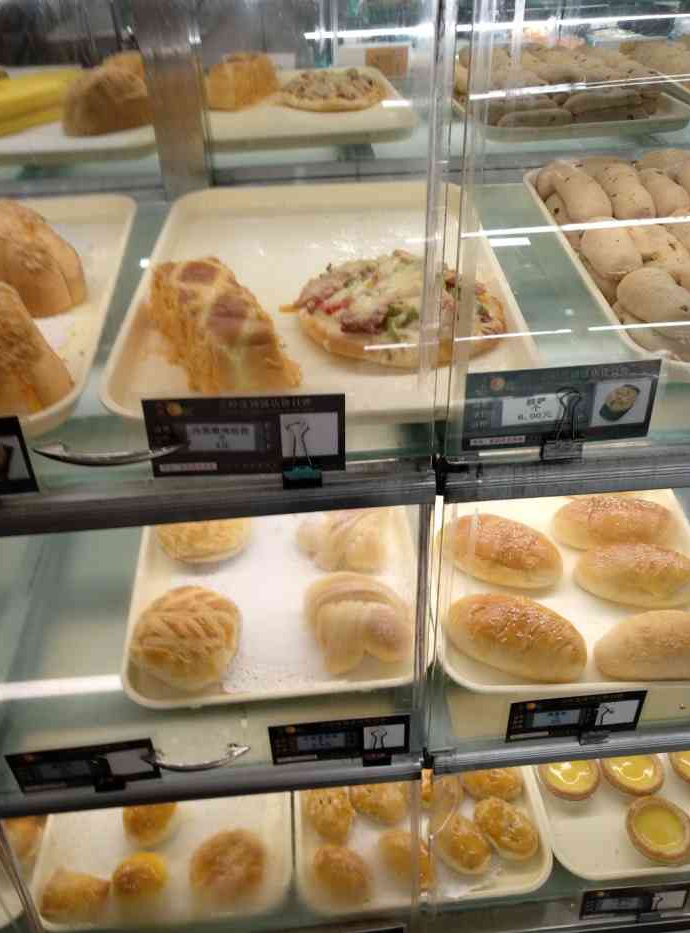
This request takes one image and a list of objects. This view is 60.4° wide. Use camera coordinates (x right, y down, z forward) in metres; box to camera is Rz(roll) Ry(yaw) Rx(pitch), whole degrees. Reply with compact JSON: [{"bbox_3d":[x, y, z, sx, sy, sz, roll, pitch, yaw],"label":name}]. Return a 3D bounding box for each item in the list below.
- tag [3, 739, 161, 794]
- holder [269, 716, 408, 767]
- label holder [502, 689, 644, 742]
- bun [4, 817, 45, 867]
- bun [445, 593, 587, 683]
[{"bbox_3d":[-0.225,0.261,0.513,0.120,0.052,0.010,-4,28,-2],"label":"tag"},{"bbox_3d":[-0.003,0.238,0.514,0.120,0.052,0.010,-4,28,-2],"label":"holder"},{"bbox_3d":[0.203,0.221,0.522,0.120,0.052,0.010,-4,28,-2],"label":"label holder"},{"bbox_3d":[-0.405,0.454,0.731,0.063,0.043,0.063,-3,46,-2],"label":"bun"},{"bbox_3d":[0.173,0.170,0.598,0.142,0.054,0.077,19,49,18],"label":"bun"}]

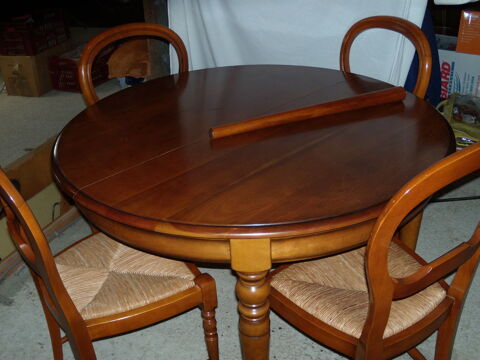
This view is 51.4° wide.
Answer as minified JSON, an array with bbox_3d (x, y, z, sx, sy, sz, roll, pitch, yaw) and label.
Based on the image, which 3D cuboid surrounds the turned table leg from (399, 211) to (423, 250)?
[{"bbox_3d":[0.563,0.161,1.655,0.080,0.700,0.080,-2,29,3],"label":"turned table leg"}]

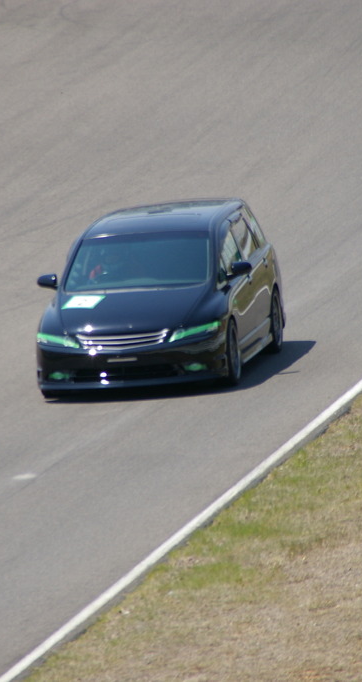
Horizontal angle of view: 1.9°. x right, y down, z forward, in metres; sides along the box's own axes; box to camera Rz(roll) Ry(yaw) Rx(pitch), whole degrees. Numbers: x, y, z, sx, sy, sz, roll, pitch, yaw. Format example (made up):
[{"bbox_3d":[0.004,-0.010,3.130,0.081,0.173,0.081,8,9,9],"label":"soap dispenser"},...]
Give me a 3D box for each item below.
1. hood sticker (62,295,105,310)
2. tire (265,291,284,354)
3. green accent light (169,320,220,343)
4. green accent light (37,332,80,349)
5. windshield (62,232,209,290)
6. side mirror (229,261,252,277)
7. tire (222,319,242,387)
[{"bbox_3d":[-0.887,-0.347,97.202,0.325,0.012,0.300,0,24,24],"label":"hood sticker"},{"bbox_3d":[0.811,-0.183,100.131,0.225,0.645,0.645,-4,6,9],"label":"tire"},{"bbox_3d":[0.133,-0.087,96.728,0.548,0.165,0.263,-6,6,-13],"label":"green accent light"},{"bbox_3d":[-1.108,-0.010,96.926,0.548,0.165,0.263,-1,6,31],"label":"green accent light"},{"bbox_3d":[-0.366,-0.745,97.863,1.360,0.110,0.980,-4,33,9],"label":"windshield"},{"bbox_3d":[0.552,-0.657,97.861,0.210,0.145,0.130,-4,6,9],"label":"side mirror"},{"bbox_3d":[0.387,0.119,97.350,0.225,0.645,0.645,-4,6,9],"label":"tire"}]

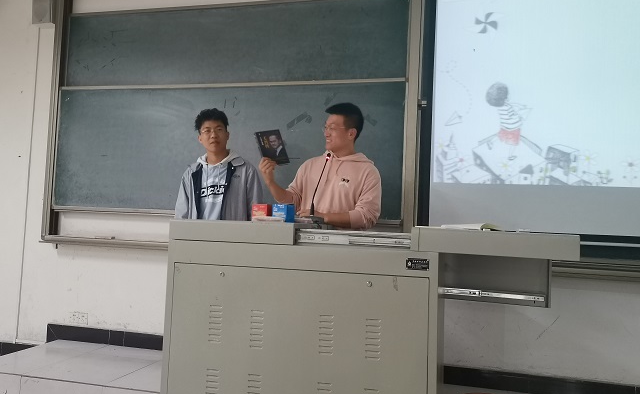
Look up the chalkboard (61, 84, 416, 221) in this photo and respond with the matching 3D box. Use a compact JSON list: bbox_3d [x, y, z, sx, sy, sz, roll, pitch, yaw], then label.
[{"bbox_3d":[-0.793,-0.362,4.070,2.840,1.010,0.060,2,-2,14],"label":"chalkboard"}]

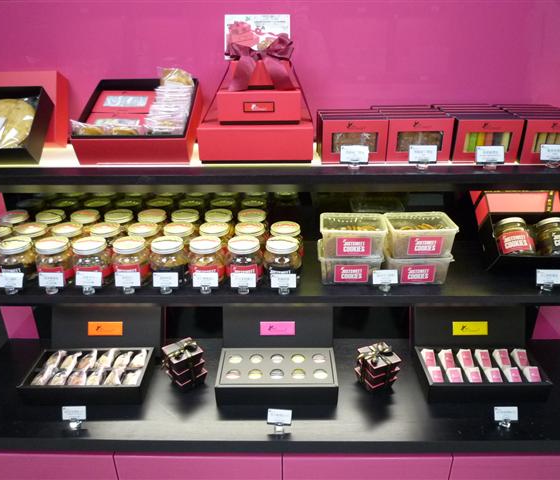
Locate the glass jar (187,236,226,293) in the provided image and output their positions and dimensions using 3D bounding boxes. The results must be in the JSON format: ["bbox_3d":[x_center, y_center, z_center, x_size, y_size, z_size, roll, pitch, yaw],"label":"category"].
[{"bbox_3d":[-0.193,0.056,1.220,0.097,0.105,0.097,0,24,0],"label":"glass jar"}]

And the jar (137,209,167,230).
[{"bbox_3d":[-0.331,-0.026,1.217,0.085,0.087,0.085,0,24,0],"label":"jar"}]

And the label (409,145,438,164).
[{"bbox_3d":[0.327,-0.196,1.057,0.063,0.042,0.006,0,6,0],"label":"label"}]

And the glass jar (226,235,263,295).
[{"bbox_3d":[-0.093,0.056,1.220,0.097,0.105,0.097,0,24,0],"label":"glass jar"}]

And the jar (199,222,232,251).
[{"bbox_3d":[-0.183,0.014,1.314,0.097,0.104,0.097,0,23,0],"label":"jar"}]

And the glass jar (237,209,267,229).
[{"bbox_3d":[-0.082,-0.026,1.404,0.097,0.105,0.097,0,24,0],"label":"glass jar"}]

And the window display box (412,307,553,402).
[{"bbox_3d":[0.606,0.315,1.408,0.348,0.232,0.255,0,23,1],"label":"window display box"}]

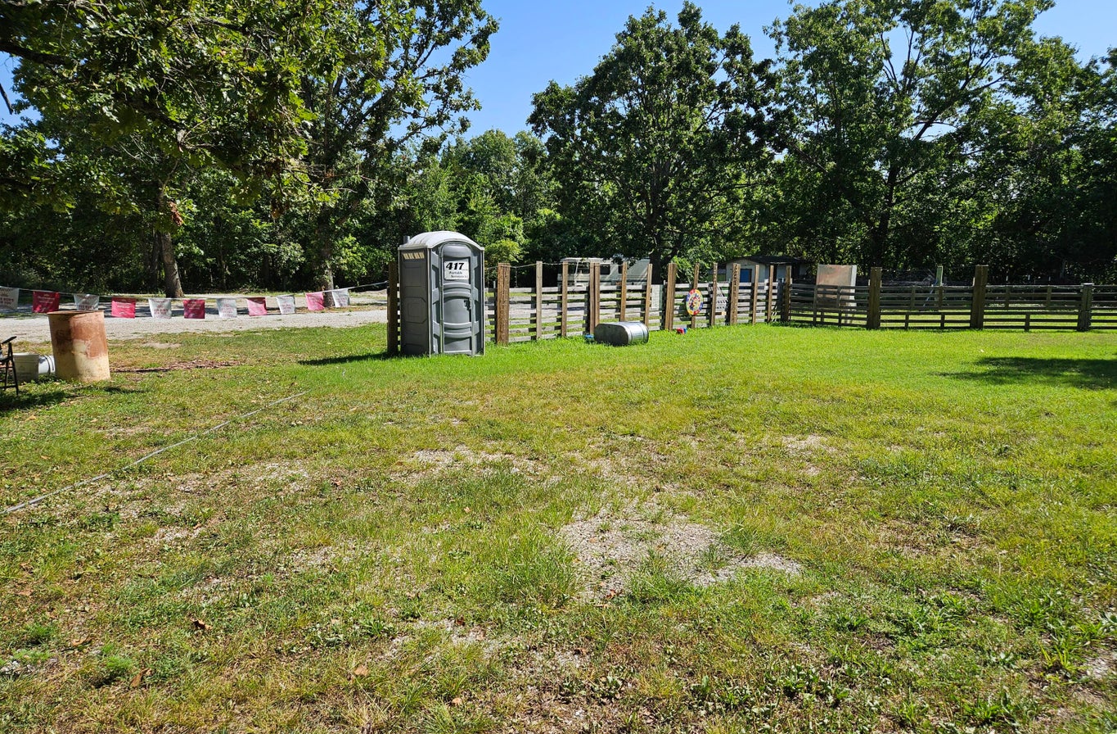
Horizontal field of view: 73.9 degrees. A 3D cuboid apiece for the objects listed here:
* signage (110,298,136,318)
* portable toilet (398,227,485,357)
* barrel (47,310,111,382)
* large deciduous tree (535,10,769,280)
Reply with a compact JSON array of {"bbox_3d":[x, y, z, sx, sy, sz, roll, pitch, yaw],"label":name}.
[{"bbox_3d":[-6.615,-0.902,11.274,0.320,0.310,0.050,-5,9,-38],"label":"signage"},{"bbox_3d":[-2.182,-1.376,13.905,1.130,2.300,1.200,-5,9,-36],"label":"portable toilet"},{"bbox_3d":[-6.470,-0.288,10.040,0.630,0.920,0.630,-5,8,-33],"label":"barrel"},{"bbox_3d":[5.094,-11.607,40.889,13.400,16.000,13.000,-1,7,-7],"label":"large deciduous tree"}]

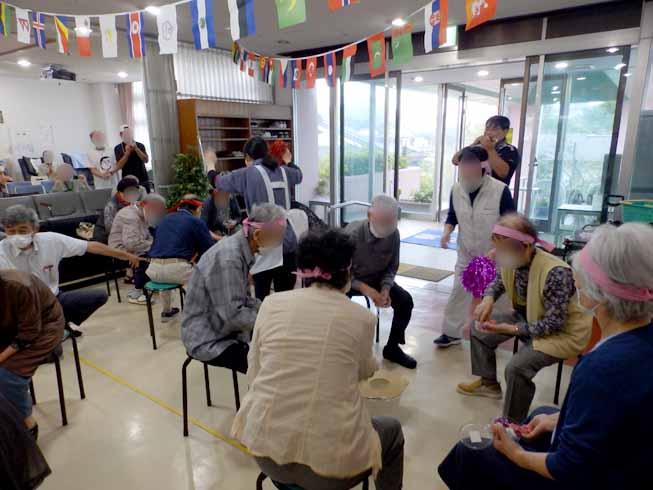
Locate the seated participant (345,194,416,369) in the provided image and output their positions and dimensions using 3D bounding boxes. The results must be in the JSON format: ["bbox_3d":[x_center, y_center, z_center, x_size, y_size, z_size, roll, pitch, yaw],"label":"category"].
[{"bbox_3d":[0.385,0.223,3.018,0.520,1.140,0.700,-3,14,-10],"label":"seated participant"}]

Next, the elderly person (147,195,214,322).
[{"bbox_3d":[-1.215,0.161,3.431,0.500,1.100,0.730,4,14,17],"label":"elderly person"}]

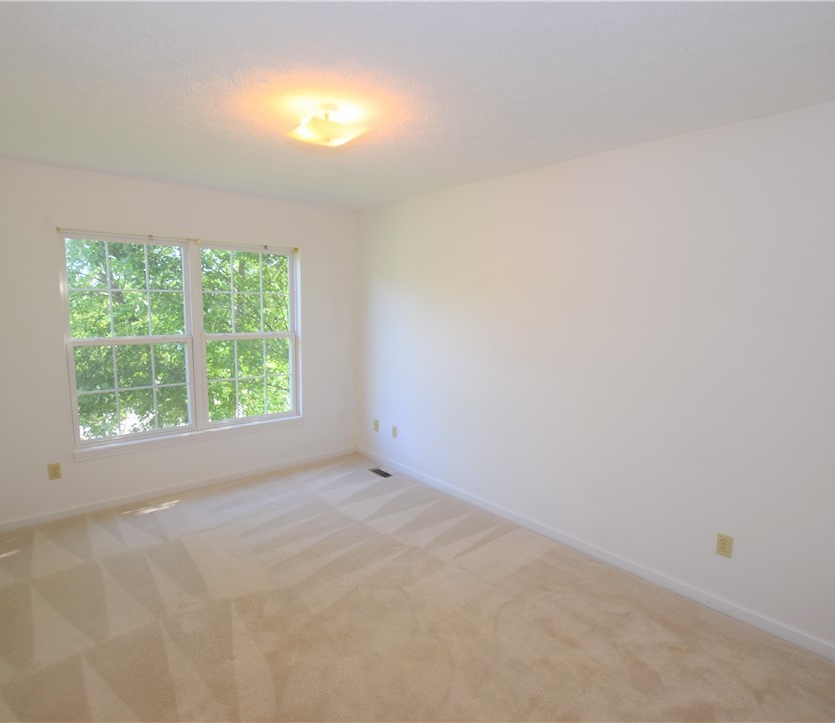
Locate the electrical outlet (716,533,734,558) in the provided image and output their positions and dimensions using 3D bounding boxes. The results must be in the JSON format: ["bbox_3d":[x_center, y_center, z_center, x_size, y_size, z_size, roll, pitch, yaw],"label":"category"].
[{"bbox_3d":[1.592,0.955,2.340,0.010,0.115,0.071,-6,10,-41],"label":"electrical outlet"}]

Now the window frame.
[{"bbox_3d":[-1.798,-0.192,3.742,1.719,1.517,0.100,-6,10,-41],"label":"window frame"}]

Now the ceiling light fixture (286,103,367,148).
[{"bbox_3d":[-0.404,-1.071,2.023,0.280,0.160,0.280,-6,10,-41],"label":"ceiling light fixture"}]

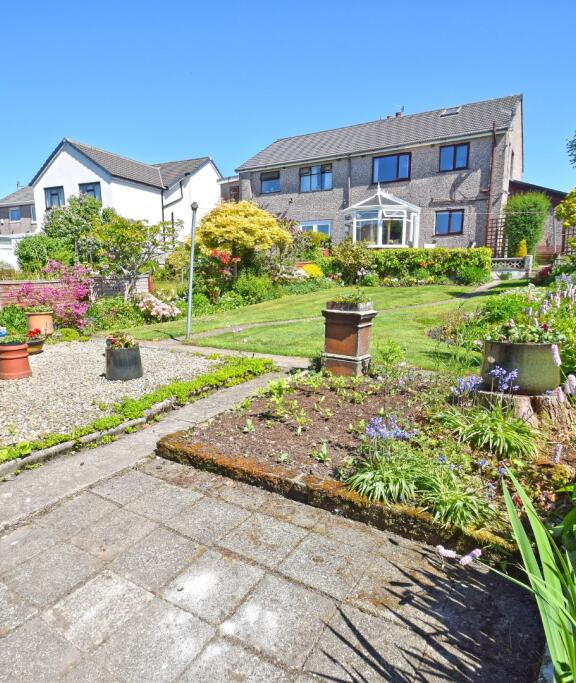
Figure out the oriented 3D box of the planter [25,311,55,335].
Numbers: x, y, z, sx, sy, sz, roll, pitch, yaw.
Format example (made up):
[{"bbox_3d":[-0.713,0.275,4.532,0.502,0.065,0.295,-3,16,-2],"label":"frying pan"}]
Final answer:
[{"bbox_3d":[-4.880,-0.355,8.390,0.475,0.450,0.475,0,9,0],"label":"planter"}]

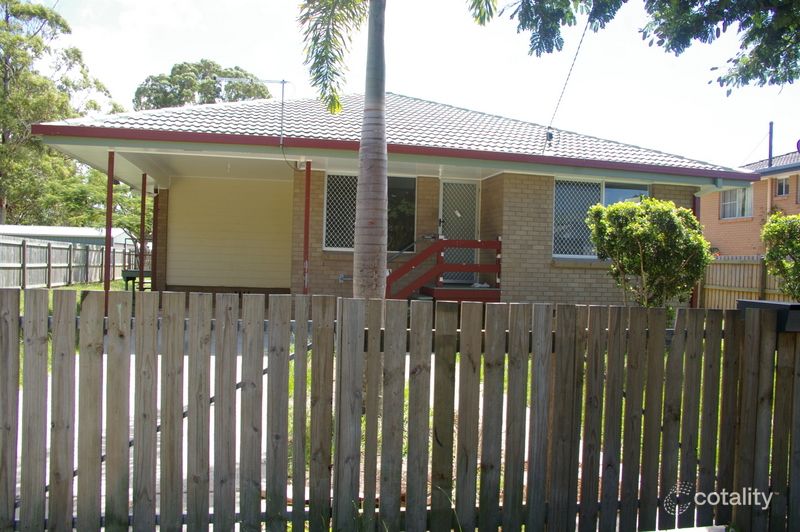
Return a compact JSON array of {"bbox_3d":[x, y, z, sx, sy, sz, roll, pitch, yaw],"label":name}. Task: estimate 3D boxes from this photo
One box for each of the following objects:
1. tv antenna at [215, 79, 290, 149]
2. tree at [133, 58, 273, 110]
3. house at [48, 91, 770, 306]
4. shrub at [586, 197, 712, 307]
[{"bbox_3d":[-2.380,-2.500,9.700,1.200,1.130,0.400,2,1,-12],"label":"tv antenna"},{"bbox_3d":[-13.100,-6.700,40.000,10.000,14.200,9.500,2,1,-12],"label":"tree"},{"bbox_3d":[-0.379,-1.883,16.081,13.200,5.950,11.500,2,1,-12],"label":"house"},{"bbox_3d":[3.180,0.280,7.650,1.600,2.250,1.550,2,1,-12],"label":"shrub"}]

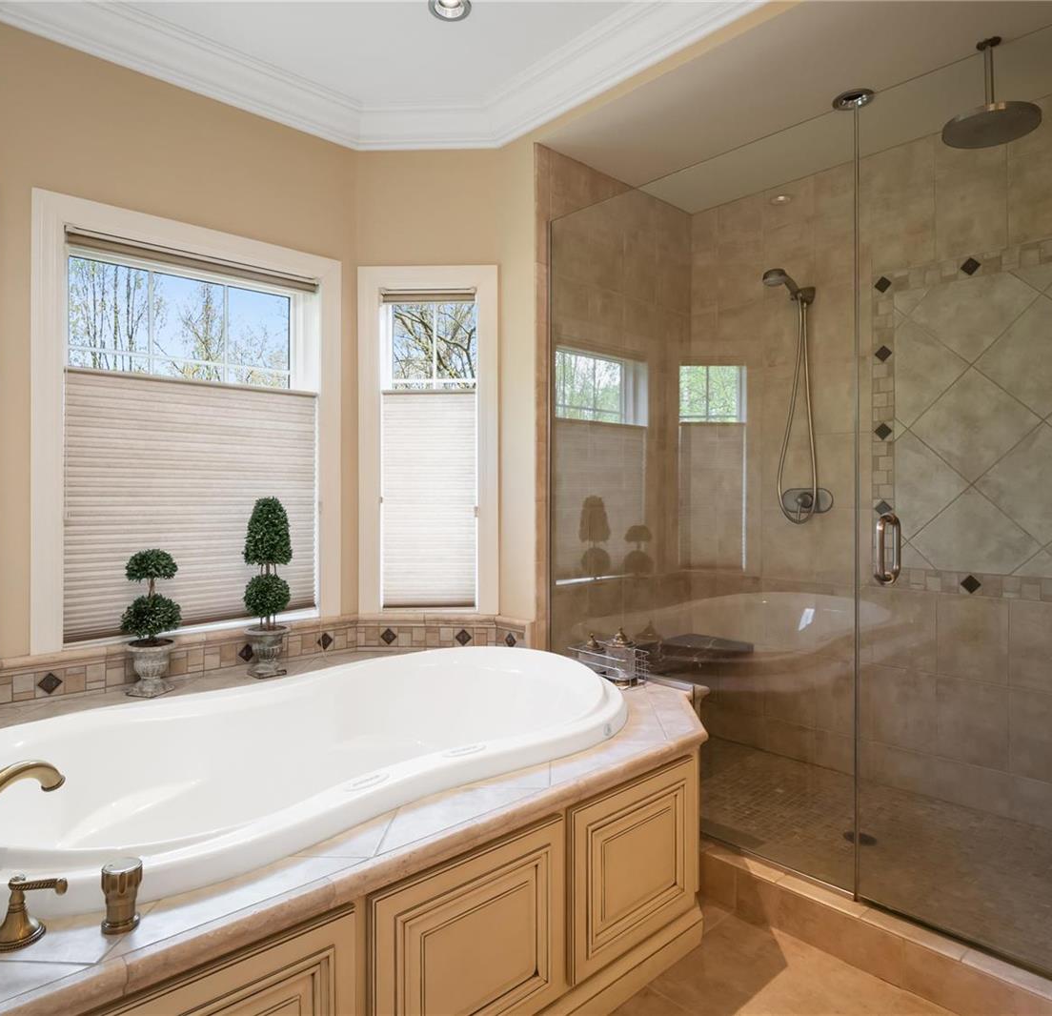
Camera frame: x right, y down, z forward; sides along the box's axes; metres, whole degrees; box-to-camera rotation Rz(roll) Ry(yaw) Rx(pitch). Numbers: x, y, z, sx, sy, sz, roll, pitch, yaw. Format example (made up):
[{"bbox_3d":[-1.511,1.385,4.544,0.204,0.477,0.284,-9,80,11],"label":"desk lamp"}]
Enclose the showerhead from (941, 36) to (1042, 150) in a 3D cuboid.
[{"bbox_3d":[1.415,-1.283,2.060,0.250,0.260,0.250,-1,1,-45],"label":"showerhead"}]

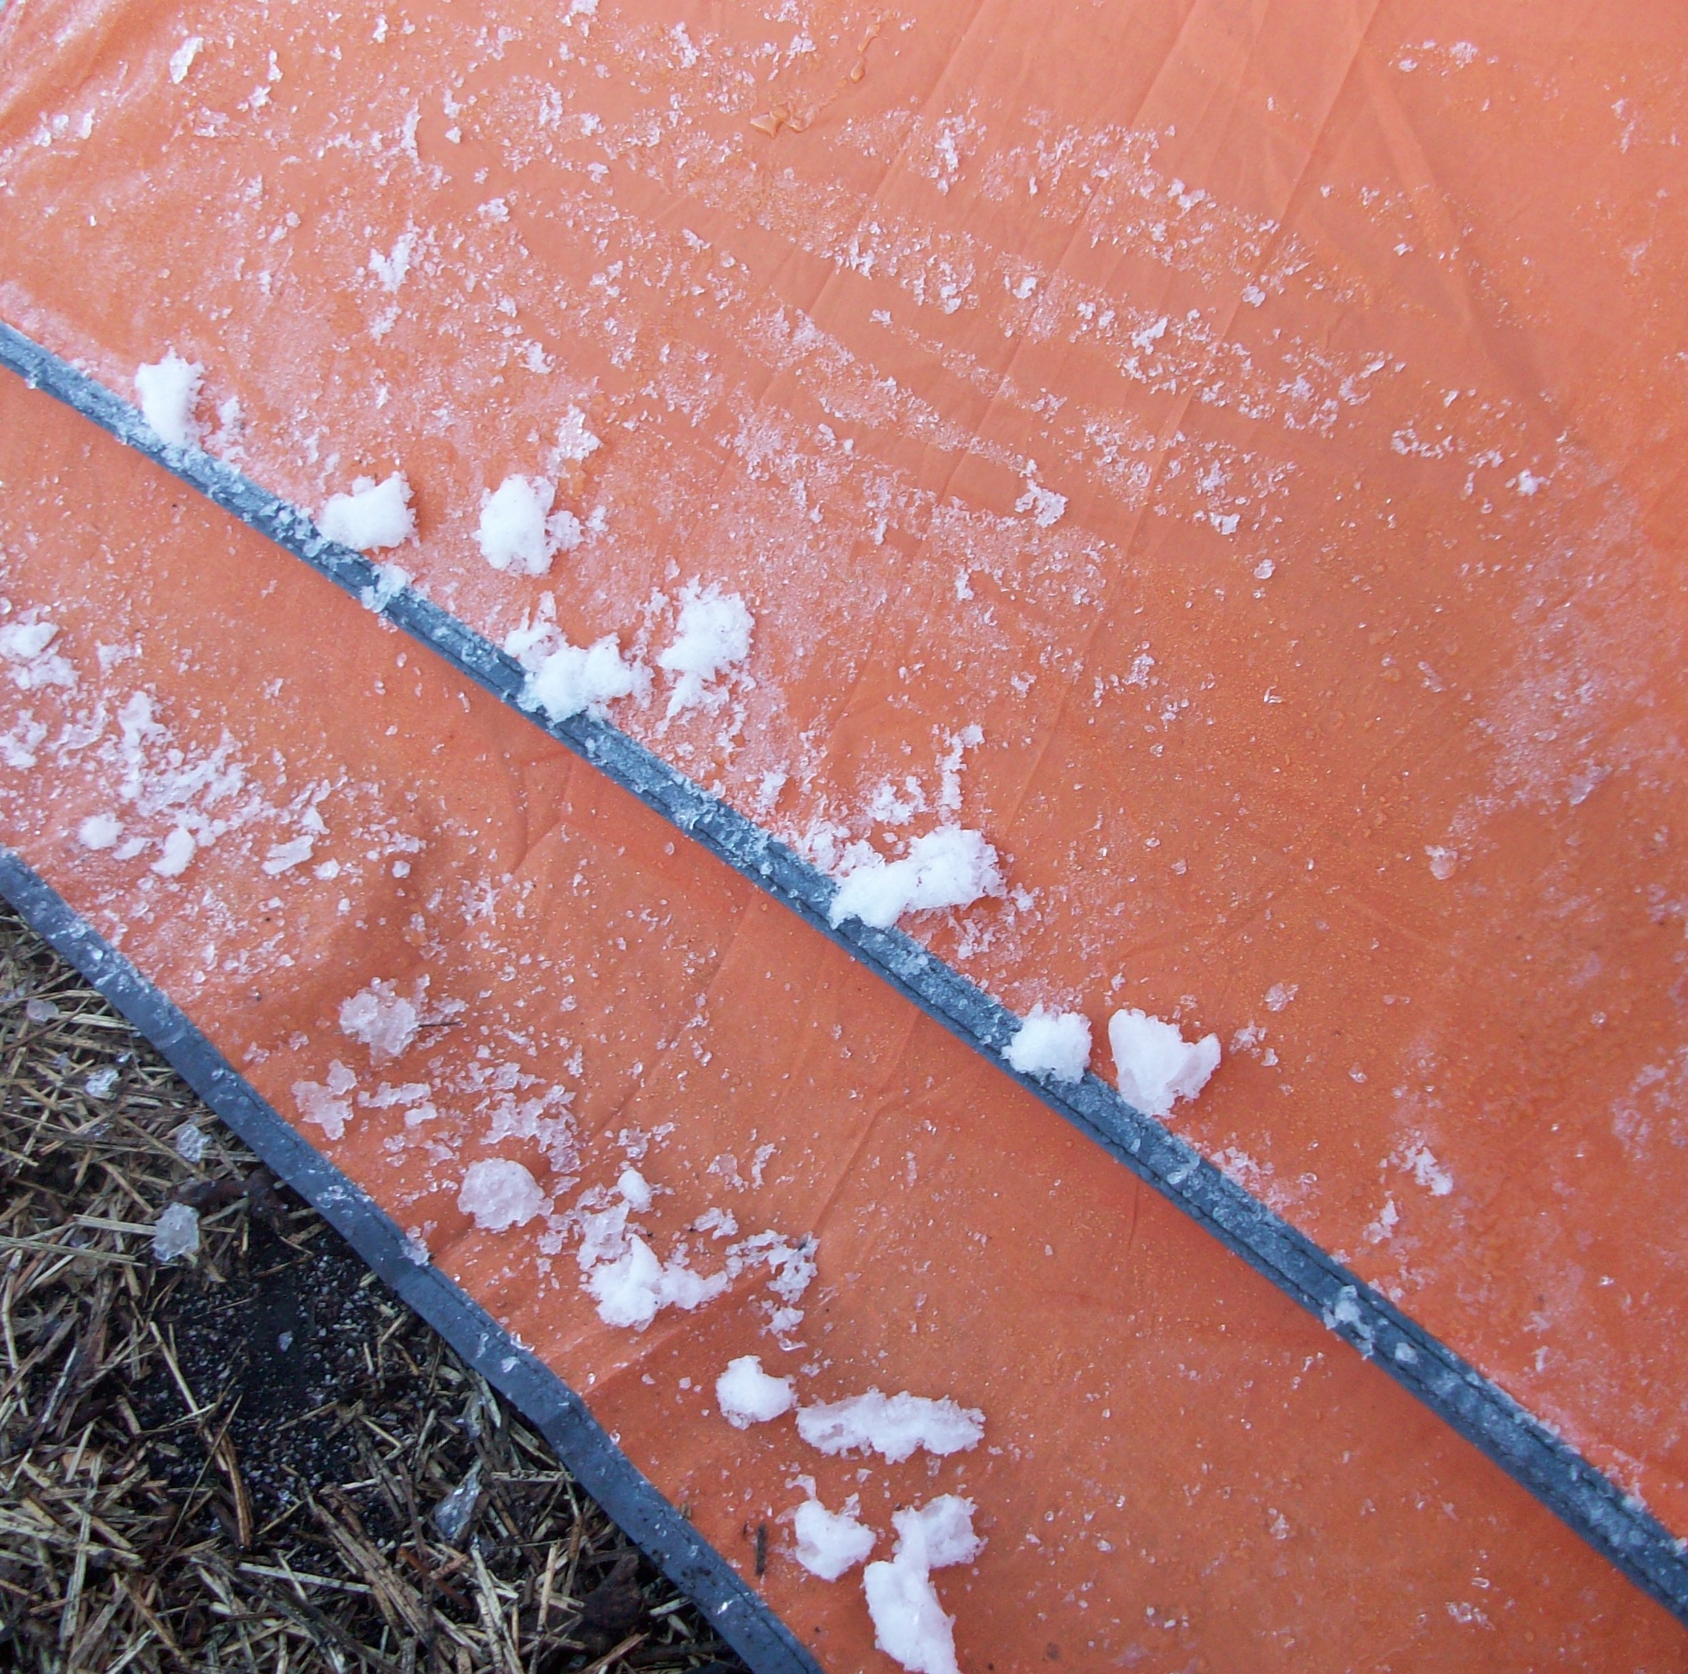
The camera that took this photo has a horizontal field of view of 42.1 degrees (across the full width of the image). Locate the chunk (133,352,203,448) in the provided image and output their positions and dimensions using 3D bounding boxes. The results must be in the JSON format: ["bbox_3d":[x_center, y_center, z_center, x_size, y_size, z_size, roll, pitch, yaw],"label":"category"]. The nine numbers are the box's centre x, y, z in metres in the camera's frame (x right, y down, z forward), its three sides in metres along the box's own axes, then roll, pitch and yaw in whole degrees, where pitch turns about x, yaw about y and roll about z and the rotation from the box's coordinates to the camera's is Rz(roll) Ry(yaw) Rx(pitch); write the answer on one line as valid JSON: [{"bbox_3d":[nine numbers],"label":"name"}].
[{"bbox_3d":[-0.338,-0.218,1.095,0.035,0.037,0.046,0,49,0],"label":"chunk"}]

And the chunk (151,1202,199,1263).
[{"bbox_3d":[-0.268,0.158,0.879,0.020,0.017,0.023,0,49,0],"label":"chunk"}]

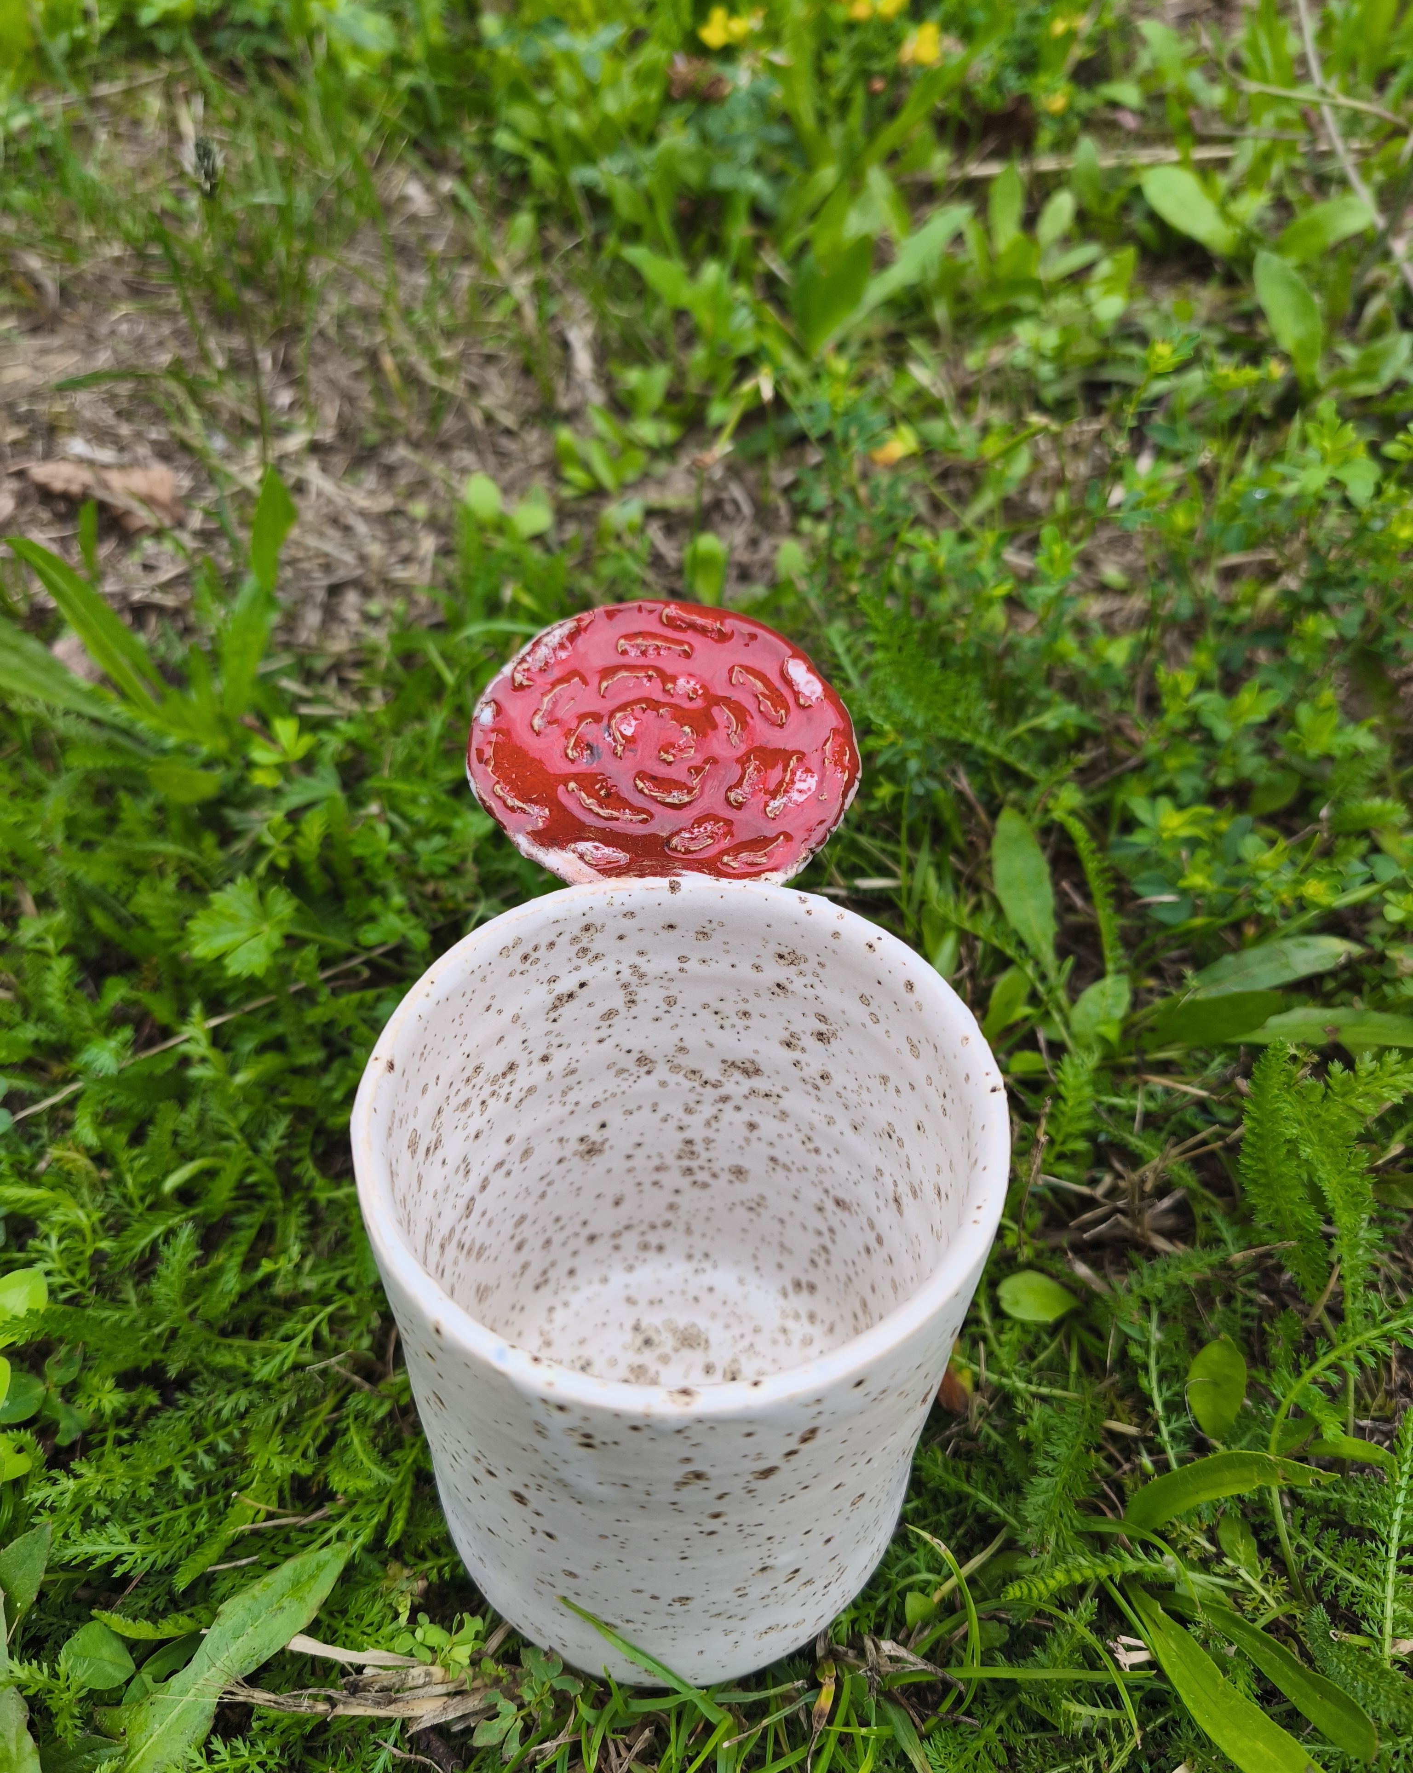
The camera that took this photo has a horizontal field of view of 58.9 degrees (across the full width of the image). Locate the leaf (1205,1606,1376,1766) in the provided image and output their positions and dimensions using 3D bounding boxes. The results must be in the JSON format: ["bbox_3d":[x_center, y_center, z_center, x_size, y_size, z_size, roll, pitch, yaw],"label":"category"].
[{"bbox_3d":[0.084,0.118,0.188,0.032,0.004,0.009,30,62,33],"label":"leaf"}]

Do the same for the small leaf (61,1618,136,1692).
[{"bbox_3d":[-0.088,0.112,0.182,0.012,0.002,0.011,11,50,16],"label":"small leaf"}]

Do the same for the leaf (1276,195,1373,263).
[{"bbox_3d":[0.346,-0.368,0.700,0.052,0.030,0.026,-16,44,-18],"label":"leaf"}]

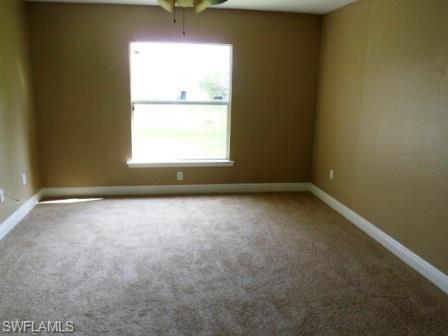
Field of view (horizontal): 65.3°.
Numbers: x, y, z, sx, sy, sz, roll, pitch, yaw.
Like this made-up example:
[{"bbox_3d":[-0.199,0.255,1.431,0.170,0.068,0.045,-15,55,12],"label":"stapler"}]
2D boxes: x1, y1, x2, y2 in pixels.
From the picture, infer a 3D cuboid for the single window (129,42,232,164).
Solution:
[{"bbox_3d":[-0.574,-0.815,4.708,1.430,1.640,0.130,-1,13,-8],"label":"single window"}]

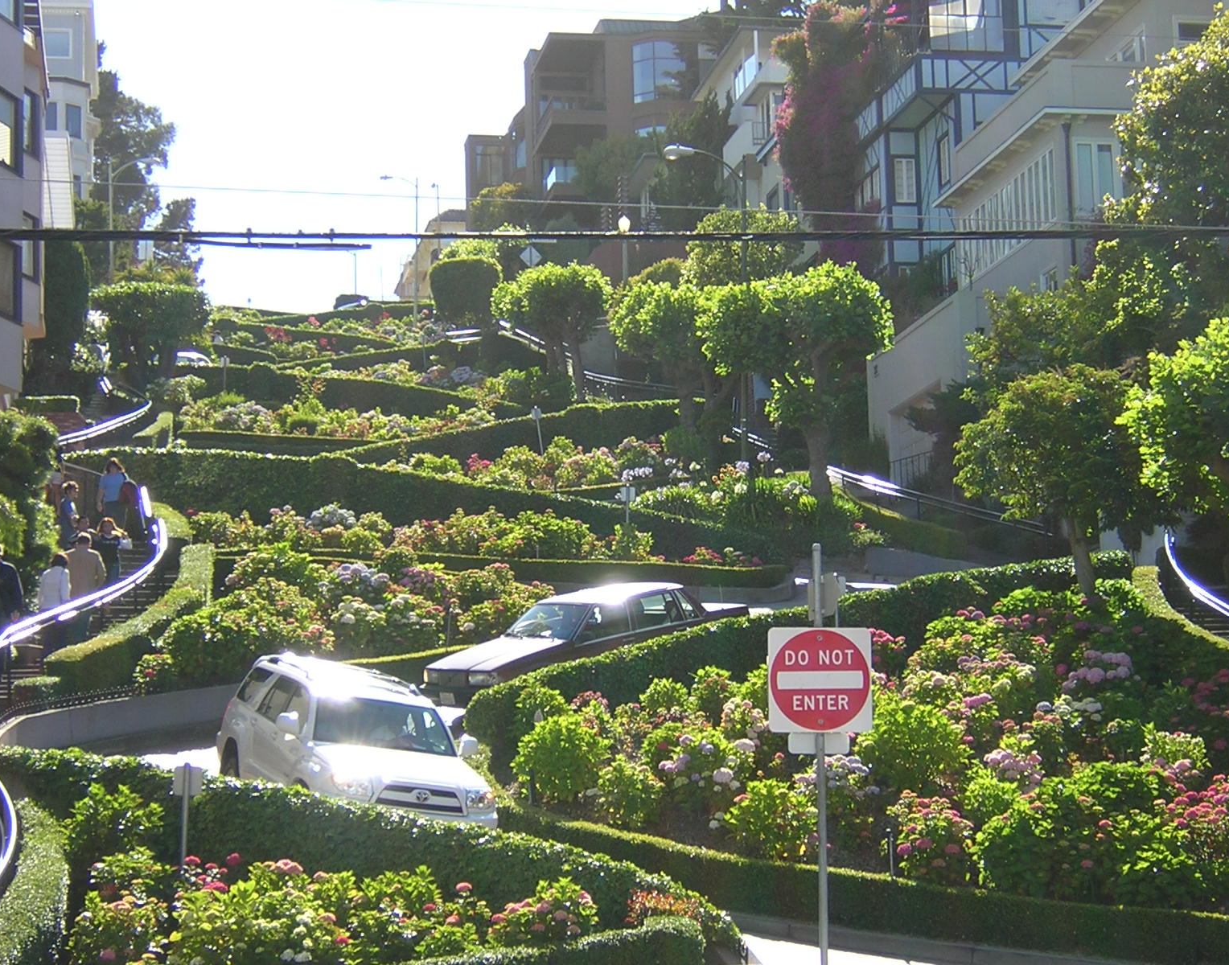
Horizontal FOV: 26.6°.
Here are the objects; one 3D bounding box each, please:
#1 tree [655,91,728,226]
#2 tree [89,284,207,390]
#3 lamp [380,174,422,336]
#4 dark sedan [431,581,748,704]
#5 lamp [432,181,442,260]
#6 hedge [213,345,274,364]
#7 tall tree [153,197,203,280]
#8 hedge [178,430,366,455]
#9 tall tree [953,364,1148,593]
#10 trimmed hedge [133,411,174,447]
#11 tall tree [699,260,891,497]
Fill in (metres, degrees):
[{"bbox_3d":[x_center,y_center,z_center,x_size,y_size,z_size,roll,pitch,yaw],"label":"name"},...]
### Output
[{"bbox_3d":[3.196,-11.387,104.023,3.300,8.500,3.300,-1,-7,0],"label":"tree"},{"bbox_3d":[-15.333,-4.867,86.000,3.800,3.500,3.600,0,-7,-10],"label":"tree"},{"bbox_3d":[-10.549,-11.411,129.238,1.850,7.900,0.400,0,-7,-8],"label":"lamp"},{"bbox_3d":[-0.360,2.370,37.000,4.820,1.420,1.770,-9,5,-38],"label":"dark sedan"},{"bbox_3d":[-10.257,-13.474,150.000,0.350,7.700,2.200,0,-9,-10],"label":"lamp"},{"bbox_3d":[-15.144,-5.199,106.373,3.000,0.850,0.900,-5,-8,31],"label":"hedge"},{"bbox_3d":[-23.553,-11.993,140.420,3.000,6.800,3.000,-1,-7,0],"label":"tall tree"},{"bbox_3d":[-9.756,-1.132,74.165,5.800,0.700,0.800,0,-7,-8],"label":"hedge"},{"bbox_3d":[6.981,0.072,41.300,3.100,3.850,2.900,0,-9,-10],"label":"tall tree"},{"bbox_3d":[-12.400,-1.393,70.000,1.200,1.100,2.500,0,-7,-10],"label":"trimmed hedge"},{"bbox_3d":[3.856,-2.211,55.300,4.050,5.050,3.700,0,-9,-10],"label":"tall tree"}]

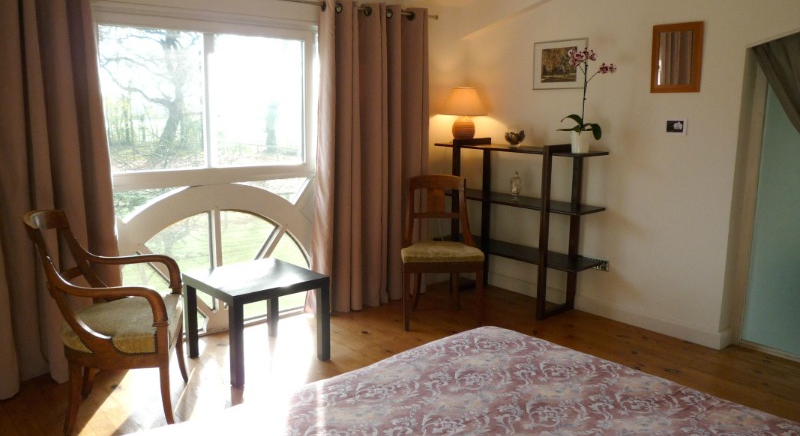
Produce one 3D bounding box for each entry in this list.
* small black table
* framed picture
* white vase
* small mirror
[{"bbox_3d":[-0.760,0.526,3.087,0.550,0.450,0.550,-9,13,-43],"label":"small black table"},{"bbox_3d":[1.054,-1.011,3.822,0.020,0.305,0.400,-8,12,-40],"label":"framed picture"},{"bbox_3d":[1.111,-0.466,3.543,0.125,0.140,0.125,-8,12,-40],"label":"white vase"},{"bbox_3d":[1.550,-0.894,3.242,0.025,0.373,0.277,-8,12,-40],"label":"small mirror"}]

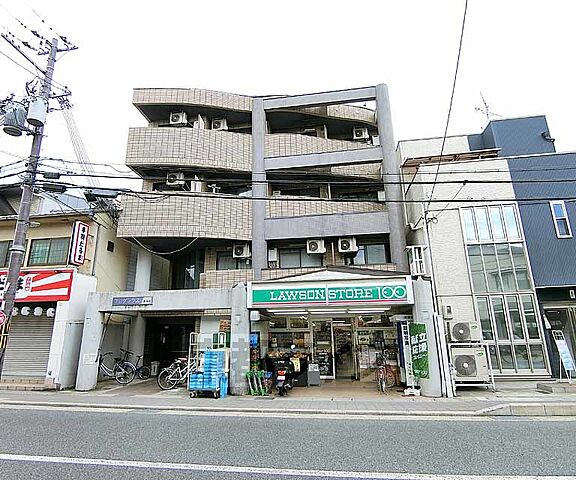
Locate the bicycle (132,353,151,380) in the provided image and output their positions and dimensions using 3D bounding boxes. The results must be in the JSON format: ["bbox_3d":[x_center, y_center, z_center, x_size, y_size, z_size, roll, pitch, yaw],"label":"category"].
[{"bbox_3d":[-6.003,4.905,12.741,1.500,1.000,0.540,4,-15,-19],"label":"bicycle"}]

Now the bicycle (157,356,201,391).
[{"bbox_3d":[-3.418,4.391,11.029,1.750,1.060,0.570,7,-16,-28],"label":"bicycle"}]

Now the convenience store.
[{"bbox_3d":[1.631,3.189,11.875,5.121,3.613,5.000,-3,-14,8],"label":"convenience store"}]

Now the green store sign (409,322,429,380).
[{"bbox_3d":[3.833,3.253,9.674,0.500,1.578,0.060,-3,-14,8],"label":"green store sign"}]

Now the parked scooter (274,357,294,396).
[{"bbox_3d":[-0.074,4.116,10.202,0.680,1.070,1.750,-4,-14,11],"label":"parked scooter"}]

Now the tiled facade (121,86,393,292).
[{"bbox_3d":[-1.090,-2.415,13.455,11.090,8.844,2.200,-3,-14,8],"label":"tiled facade"}]

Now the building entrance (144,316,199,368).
[{"bbox_3d":[-4.727,4.348,13.555,2.352,2.332,0.700,-3,-14,8],"label":"building entrance"}]

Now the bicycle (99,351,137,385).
[{"bbox_3d":[-6.308,4.604,11.647,1.750,1.070,0.570,8,-17,-32],"label":"bicycle"}]

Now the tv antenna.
[{"bbox_3d":[9.433,-6.304,15.488,1.200,1.450,0.650,4,-15,-21],"label":"tv antenna"}]

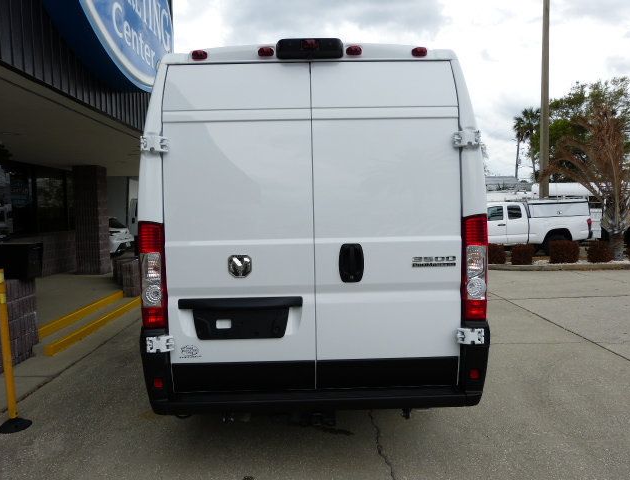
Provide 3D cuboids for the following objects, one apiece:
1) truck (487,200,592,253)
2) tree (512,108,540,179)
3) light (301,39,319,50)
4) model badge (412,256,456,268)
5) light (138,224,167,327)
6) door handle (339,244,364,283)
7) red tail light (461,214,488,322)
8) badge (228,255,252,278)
[{"bbox_3d":[5.712,-0.413,14.531,5.290,1.760,1.840,-2,4,-7],"label":"truck"},{"bbox_3d":[23.549,-8.510,51.858,3.150,12.286,3.000,-1,4,-1],"label":"tree"},{"bbox_3d":[-0.025,-1.102,2.603,0.100,0.057,0.040,-1,4,-1],"label":"light"},{"bbox_3d":[0.679,0.126,2.623,0.252,0.065,0.015,-1,4,-1],"label":"model badge"},{"bbox_3d":[-0.919,0.201,2.642,0.169,0.607,0.140,-1,4,-1],"label":"light"},{"bbox_3d":[0.209,0.133,2.607,0.141,0.221,0.050,-1,4,-1],"label":"door handle"},{"bbox_3d":[0.917,0.160,2.673,0.178,0.619,0.140,-1,4,-1],"label":"red tail light"},{"bbox_3d":[-0.421,0.150,2.605,0.132,0.132,0.020,-1,4,-1],"label":"badge"}]

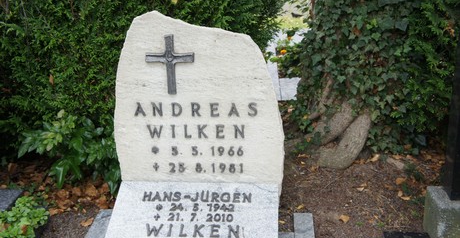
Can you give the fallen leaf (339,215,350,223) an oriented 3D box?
[{"bbox_3d":[0.515,0.448,2.739,0.052,0.018,0.046,-2,22,0],"label":"fallen leaf"}]

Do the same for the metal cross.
[{"bbox_3d":[-0.246,-0.216,2.505,0.201,0.251,0.020,0,22,5],"label":"metal cross"}]

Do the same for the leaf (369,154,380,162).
[{"bbox_3d":[0.781,0.213,3.300,0.076,0.020,0.044,-16,26,-32],"label":"leaf"}]

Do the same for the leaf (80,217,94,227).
[{"bbox_3d":[-0.644,0.467,2.775,0.073,0.018,0.042,-19,28,-37],"label":"leaf"}]

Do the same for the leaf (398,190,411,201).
[{"bbox_3d":[0.833,0.365,2.919,0.065,0.020,0.063,-2,22,0],"label":"leaf"}]

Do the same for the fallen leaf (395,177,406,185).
[{"bbox_3d":[0.852,0.309,3.058,0.060,0.020,0.050,-2,22,0],"label":"fallen leaf"}]

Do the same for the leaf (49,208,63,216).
[{"bbox_3d":[-0.813,0.437,2.859,0.066,0.020,0.050,-2,22,0],"label":"leaf"}]

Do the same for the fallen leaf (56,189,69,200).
[{"bbox_3d":[-0.819,0.371,3.011,0.059,0.030,0.065,-2,22,0],"label":"fallen leaf"}]

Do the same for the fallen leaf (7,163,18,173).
[{"bbox_3d":[-1.168,0.262,3.299,0.057,0.035,0.055,-2,22,0],"label":"fallen leaf"}]

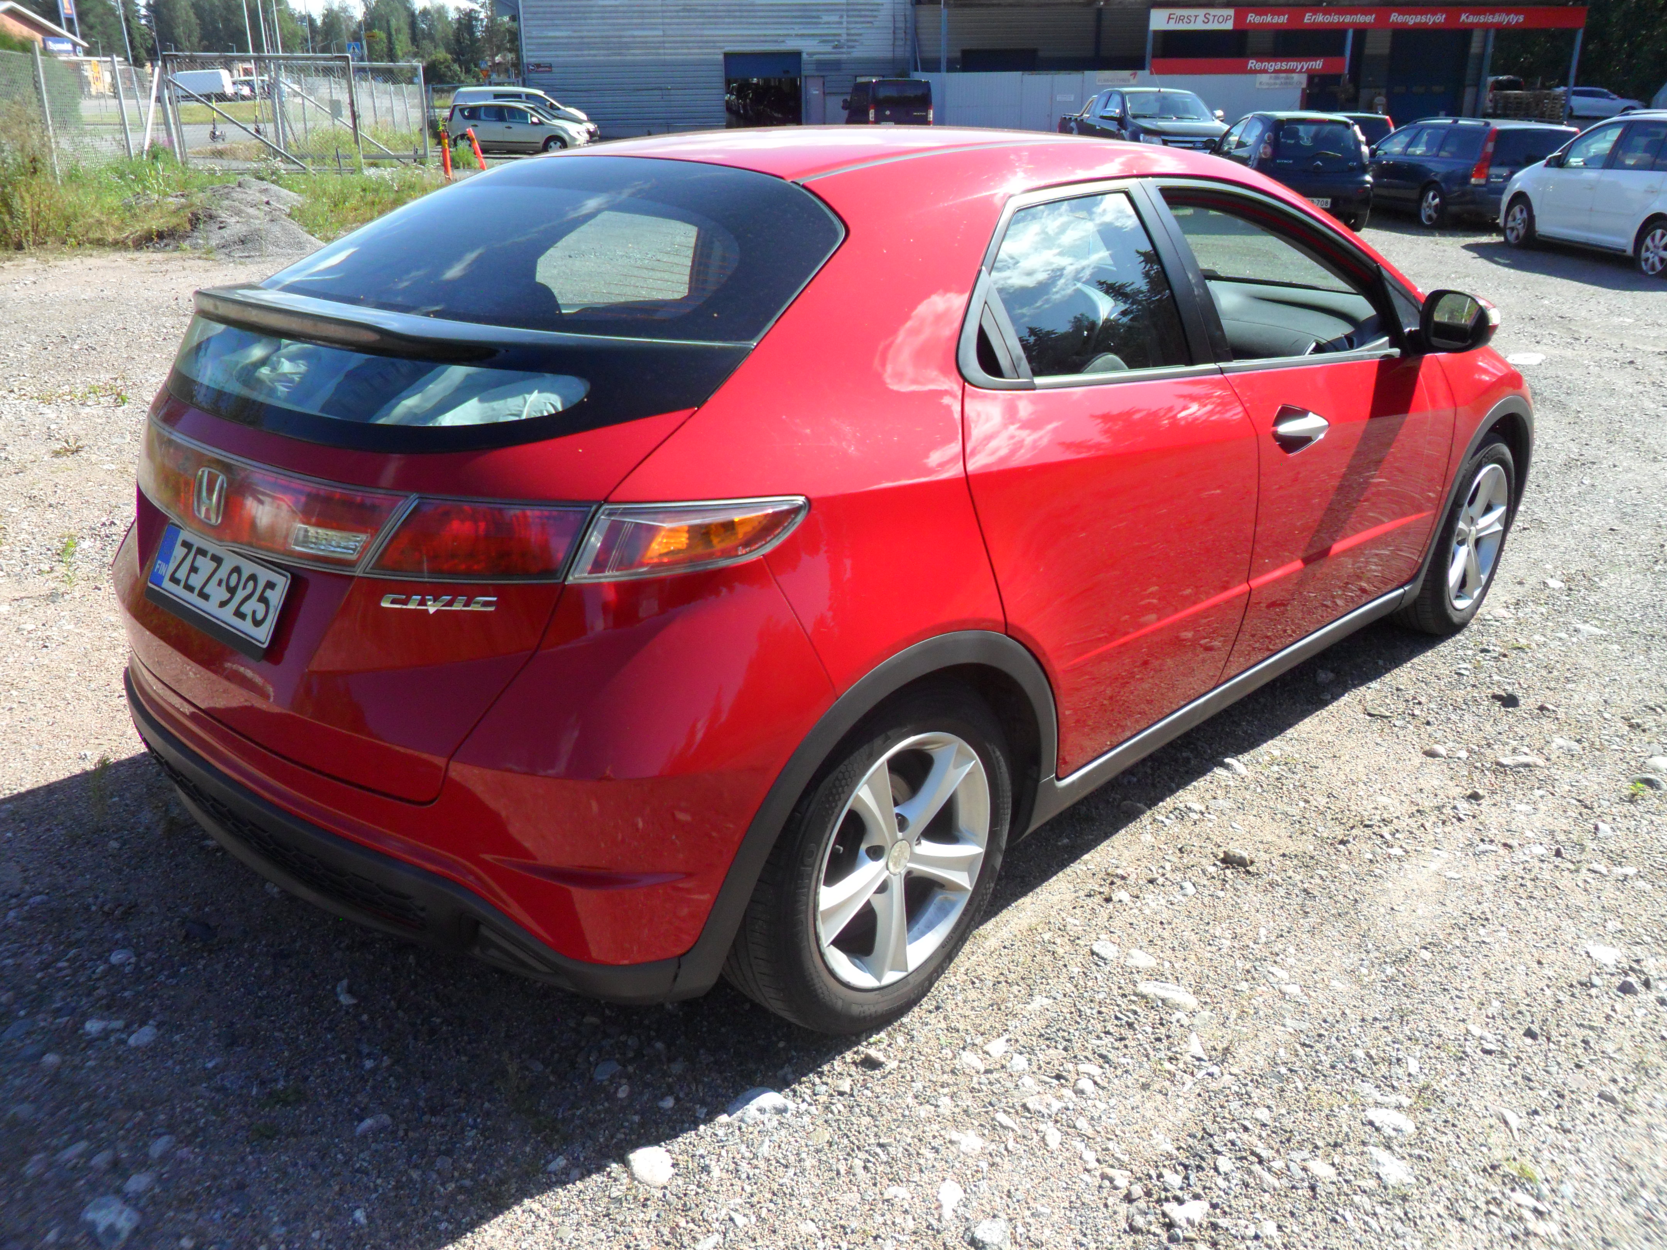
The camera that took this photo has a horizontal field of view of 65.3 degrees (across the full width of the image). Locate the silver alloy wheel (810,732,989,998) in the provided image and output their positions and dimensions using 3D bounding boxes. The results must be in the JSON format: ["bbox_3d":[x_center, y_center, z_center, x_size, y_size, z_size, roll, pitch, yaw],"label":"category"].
[{"bbox_3d":[0.071,0.382,2.252,0.170,0.455,0.455,19,28,40],"label":"silver alloy wheel"}]

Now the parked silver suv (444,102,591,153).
[{"bbox_3d":[-9.160,-14.550,38.250,4.100,1.550,1.700,0,20,0],"label":"parked silver suv"}]

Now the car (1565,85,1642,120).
[{"bbox_3d":[36.851,-25.272,63.000,4.550,1.470,1.820,6,21,19],"label":"car"}]

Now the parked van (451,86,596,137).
[{"bbox_3d":[-9.720,-16.000,41.300,4.500,1.900,1.830,0,20,0],"label":"parked van"}]

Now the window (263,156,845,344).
[{"bbox_3d":[-0.553,-0.670,2.341,1.280,0.130,0.510,19,56,40],"label":"window"}]

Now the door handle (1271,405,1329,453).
[{"bbox_3d":[1.039,-0.436,2.893,0.050,0.115,0.240,19,28,40],"label":"door handle"}]

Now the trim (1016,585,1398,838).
[{"bbox_3d":[0.973,0.125,3.045,0.085,0.130,1.800,17,26,40],"label":"trim"}]

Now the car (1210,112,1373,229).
[{"bbox_3d":[6.270,-6.480,18.500,1.630,1.465,3.450,-1,20,-2],"label":"car"}]

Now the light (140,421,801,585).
[{"bbox_3d":[-0.797,-0.272,2.217,1.550,0.165,0.580,19,28,40],"label":"light"}]

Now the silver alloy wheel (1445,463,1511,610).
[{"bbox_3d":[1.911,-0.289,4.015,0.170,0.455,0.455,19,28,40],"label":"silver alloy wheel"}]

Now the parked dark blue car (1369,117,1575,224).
[{"bbox_3d":[9.220,-6.800,19.500,1.810,1.520,4.710,-2,20,-4],"label":"parked dark blue car"}]

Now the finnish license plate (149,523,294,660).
[{"bbox_3d":[-0.980,-0.062,2.055,0.445,0.130,0.020,17,-1,40],"label":"finnish license plate"}]

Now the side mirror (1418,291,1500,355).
[{"bbox_3d":[1.587,-0.768,3.298,0.200,0.150,0.120,19,28,40],"label":"side mirror"}]

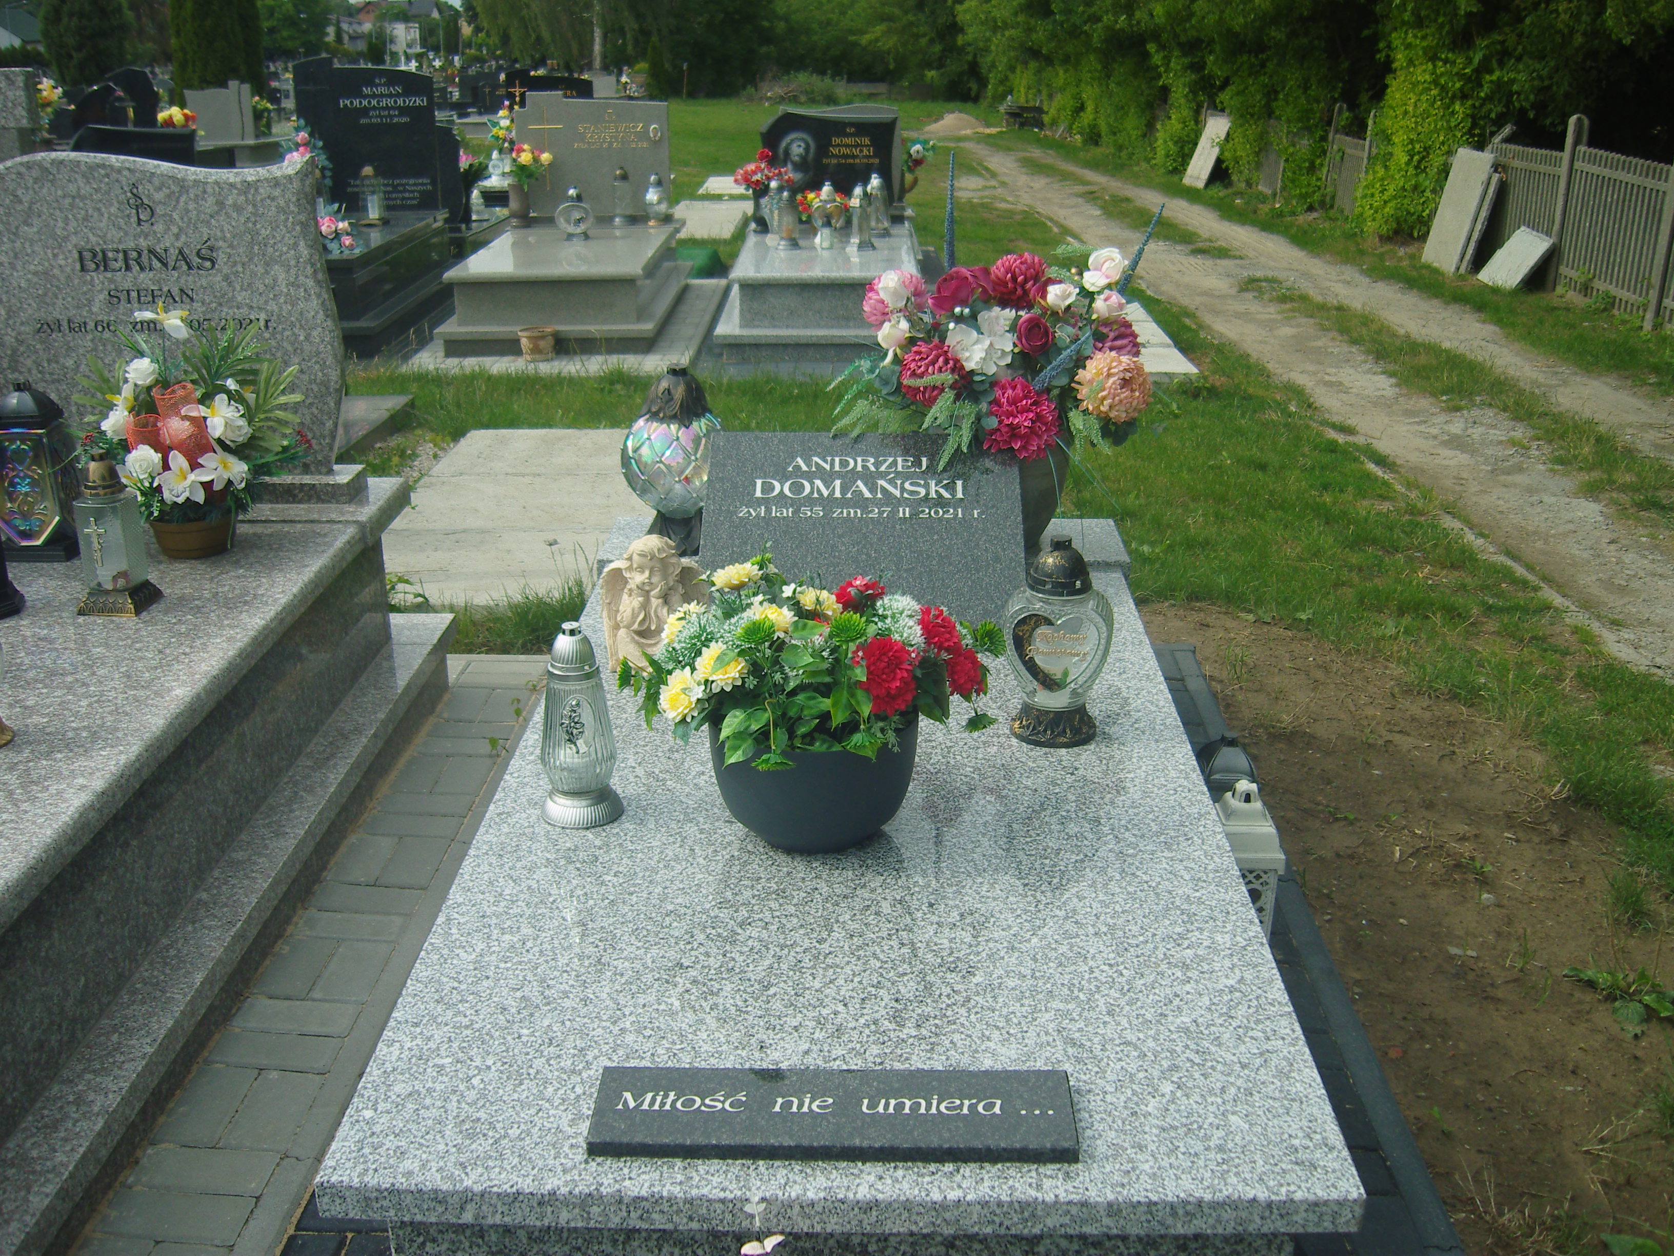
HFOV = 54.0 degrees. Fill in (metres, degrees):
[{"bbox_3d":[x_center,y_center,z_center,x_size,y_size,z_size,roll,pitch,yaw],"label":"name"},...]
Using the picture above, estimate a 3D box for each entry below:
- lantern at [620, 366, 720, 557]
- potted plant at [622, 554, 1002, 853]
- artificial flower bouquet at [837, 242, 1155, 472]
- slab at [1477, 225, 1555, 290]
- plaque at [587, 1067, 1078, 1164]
[{"bbox_3d":[-0.331,-0.343,3.326,0.215,0.366,0.215,-2,20,-5],"label":"lantern"},{"bbox_3d":[-0.035,0.097,2.223,0.500,0.385,0.440,-1,20,-1],"label":"potted plant"},{"bbox_3d":[0.305,-0.533,3.232,0.620,0.430,0.480,1,20,2],"label":"artificial flower bouquet"},{"bbox_3d":[5.553,-2.981,13.372,0.055,0.487,0.720,35,17,-11],"label":"slab"},{"bbox_3d":[-0.003,0.523,1.772,0.512,0.020,0.126,0,22,2],"label":"plaque"}]

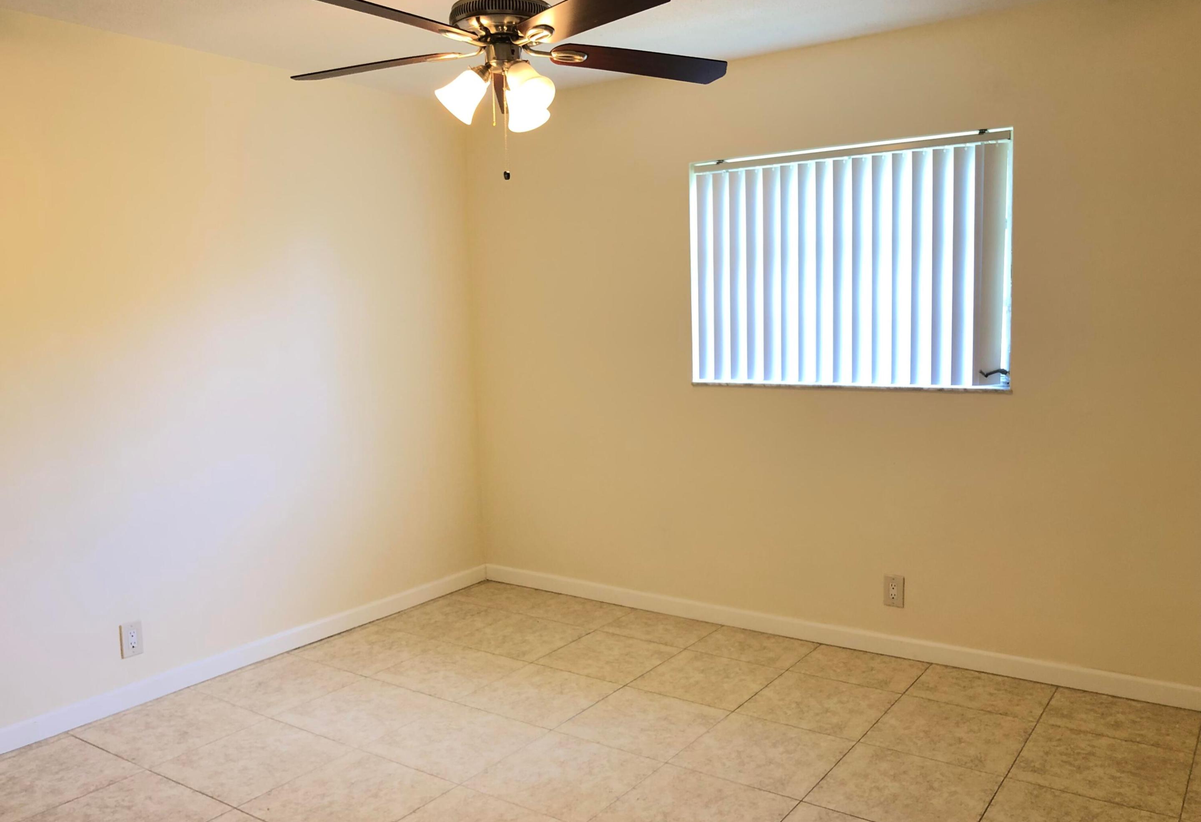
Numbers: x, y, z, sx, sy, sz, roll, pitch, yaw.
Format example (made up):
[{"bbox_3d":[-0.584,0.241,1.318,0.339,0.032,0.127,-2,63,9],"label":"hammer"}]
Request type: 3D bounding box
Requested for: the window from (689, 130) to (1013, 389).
[{"bbox_3d":[0.973,-0.578,3.941,1.335,0.950,0.100,3,7,35],"label":"window"}]

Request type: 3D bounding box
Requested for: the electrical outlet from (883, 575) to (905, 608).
[{"bbox_3d":[1.176,0.725,3.897,0.079,0.125,0.011,3,7,35],"label":"electrical outlet"}]

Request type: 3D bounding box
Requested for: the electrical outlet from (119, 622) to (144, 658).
[{"bbox_3d":[-1.728,0.846,3.590,0.011,0.125,0.078,3,7,35],"label":"electrical outlet"}]

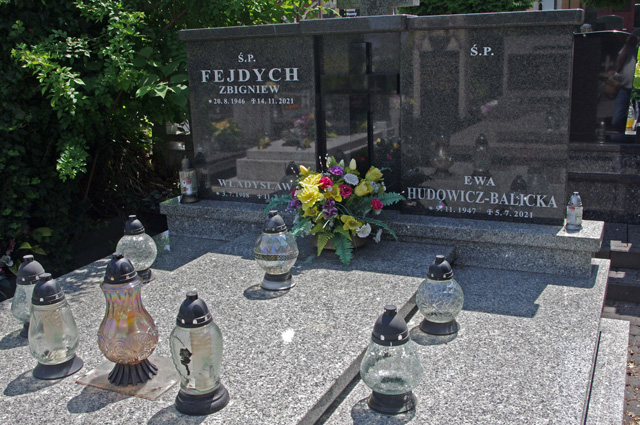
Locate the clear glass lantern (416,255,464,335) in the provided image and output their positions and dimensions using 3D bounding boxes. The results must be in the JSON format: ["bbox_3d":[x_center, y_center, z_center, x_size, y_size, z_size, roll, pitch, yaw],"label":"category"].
[{"bbox_3d":[0.422,0.280,2.248,0.168,0.263,0.168,4,16,26],"label":"clear glass lantern"}]

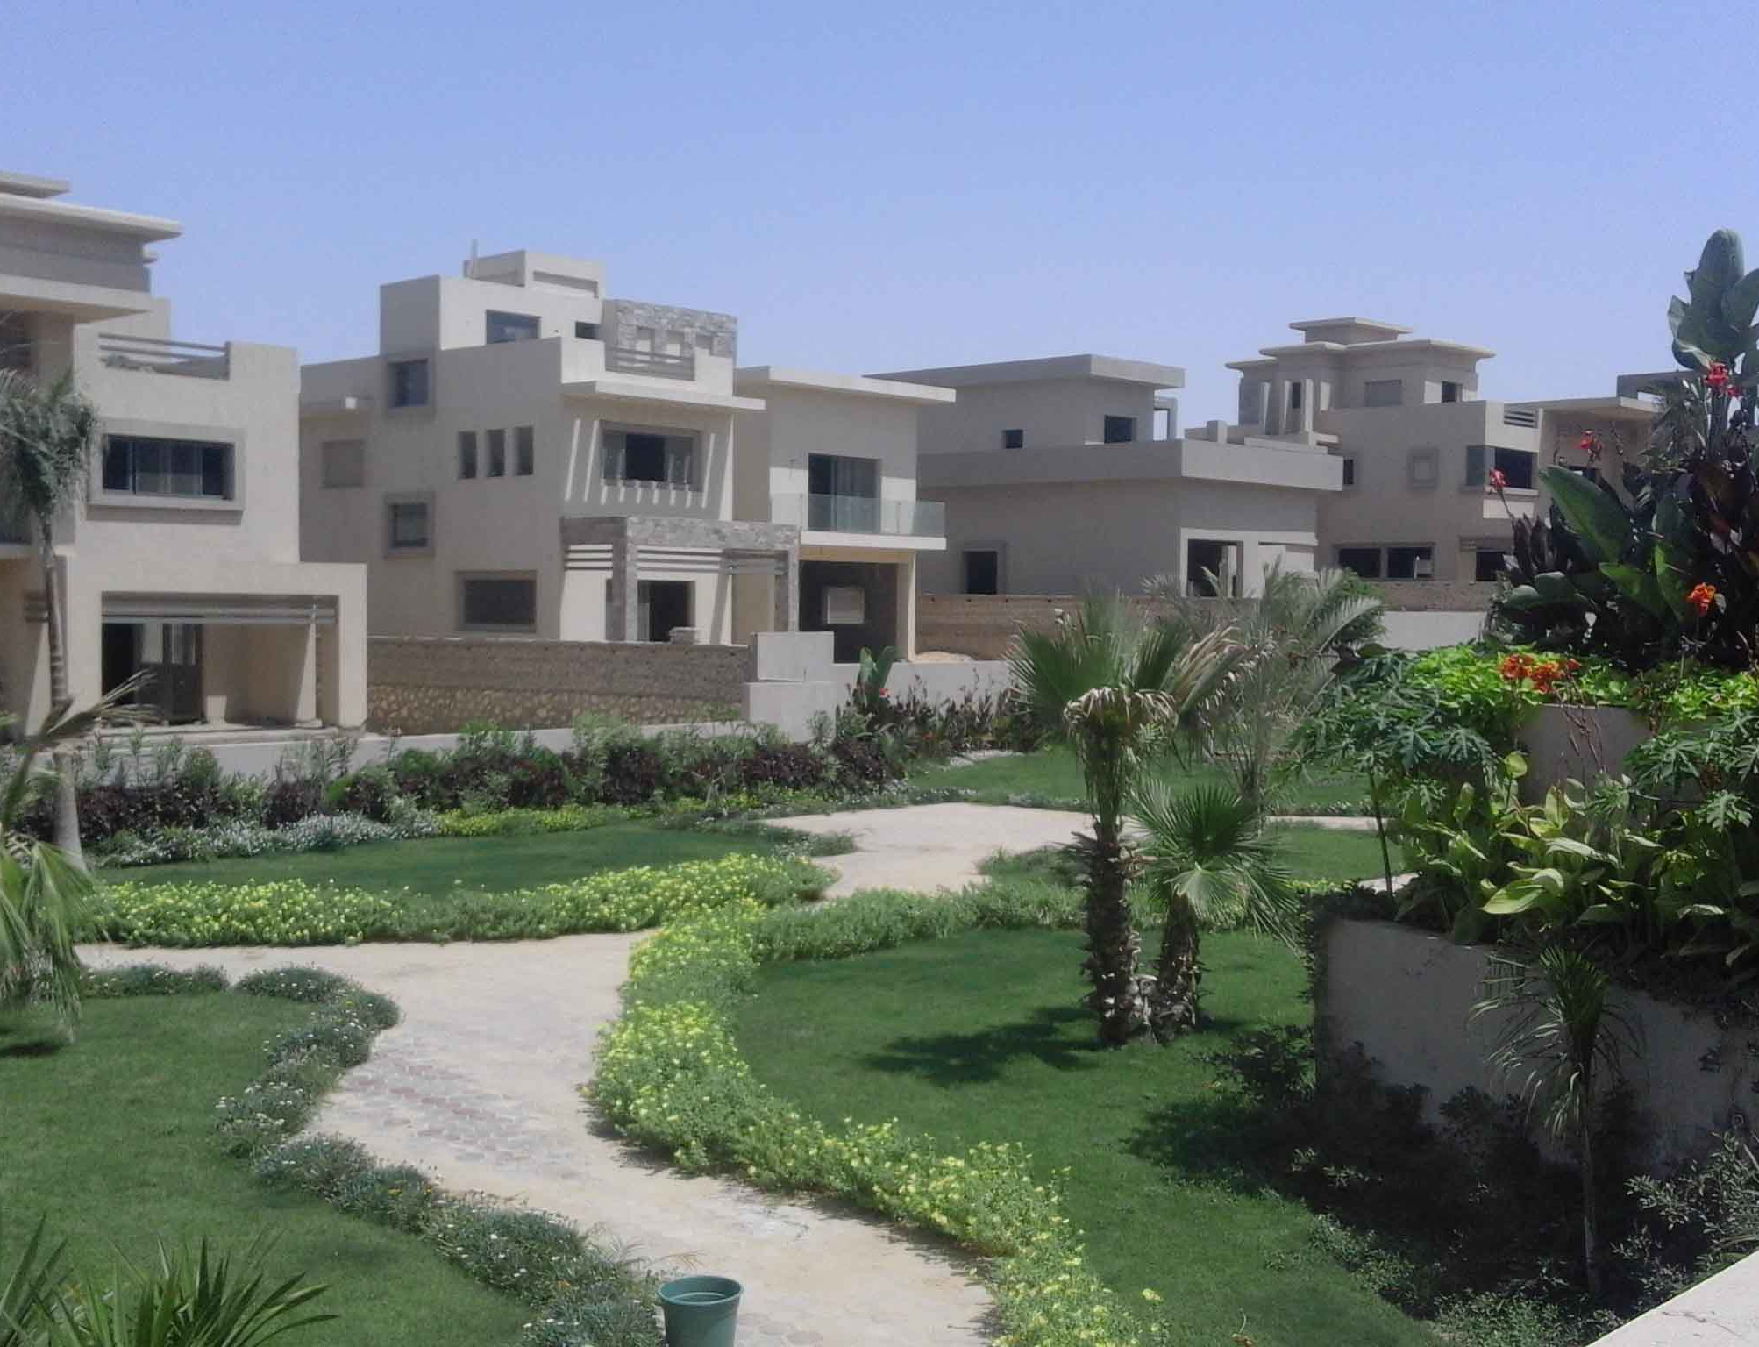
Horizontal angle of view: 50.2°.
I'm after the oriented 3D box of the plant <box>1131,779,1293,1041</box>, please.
[{"bbox_3d":[2.412,1.718,13.638,1.155,1.898,1.155,1,2,10],"label":"plant"}]

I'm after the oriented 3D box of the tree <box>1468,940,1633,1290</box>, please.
[{"bbox_3d":[3.083,2.032,8.591,0.696,1.622,0.696,2,2,20],"label":"tree"}]

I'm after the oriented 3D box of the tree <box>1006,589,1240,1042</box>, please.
[{"bbox_3d":[1.787,1.064,13.610,1.703,3.232,1.703,1,2,8],"label":"tree"}]

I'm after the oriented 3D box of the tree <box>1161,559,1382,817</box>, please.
[{"bbox_3d":[5.702,0.249,27.505,3.223,3.863,3.062,1,2,12],"label":"tree"}]

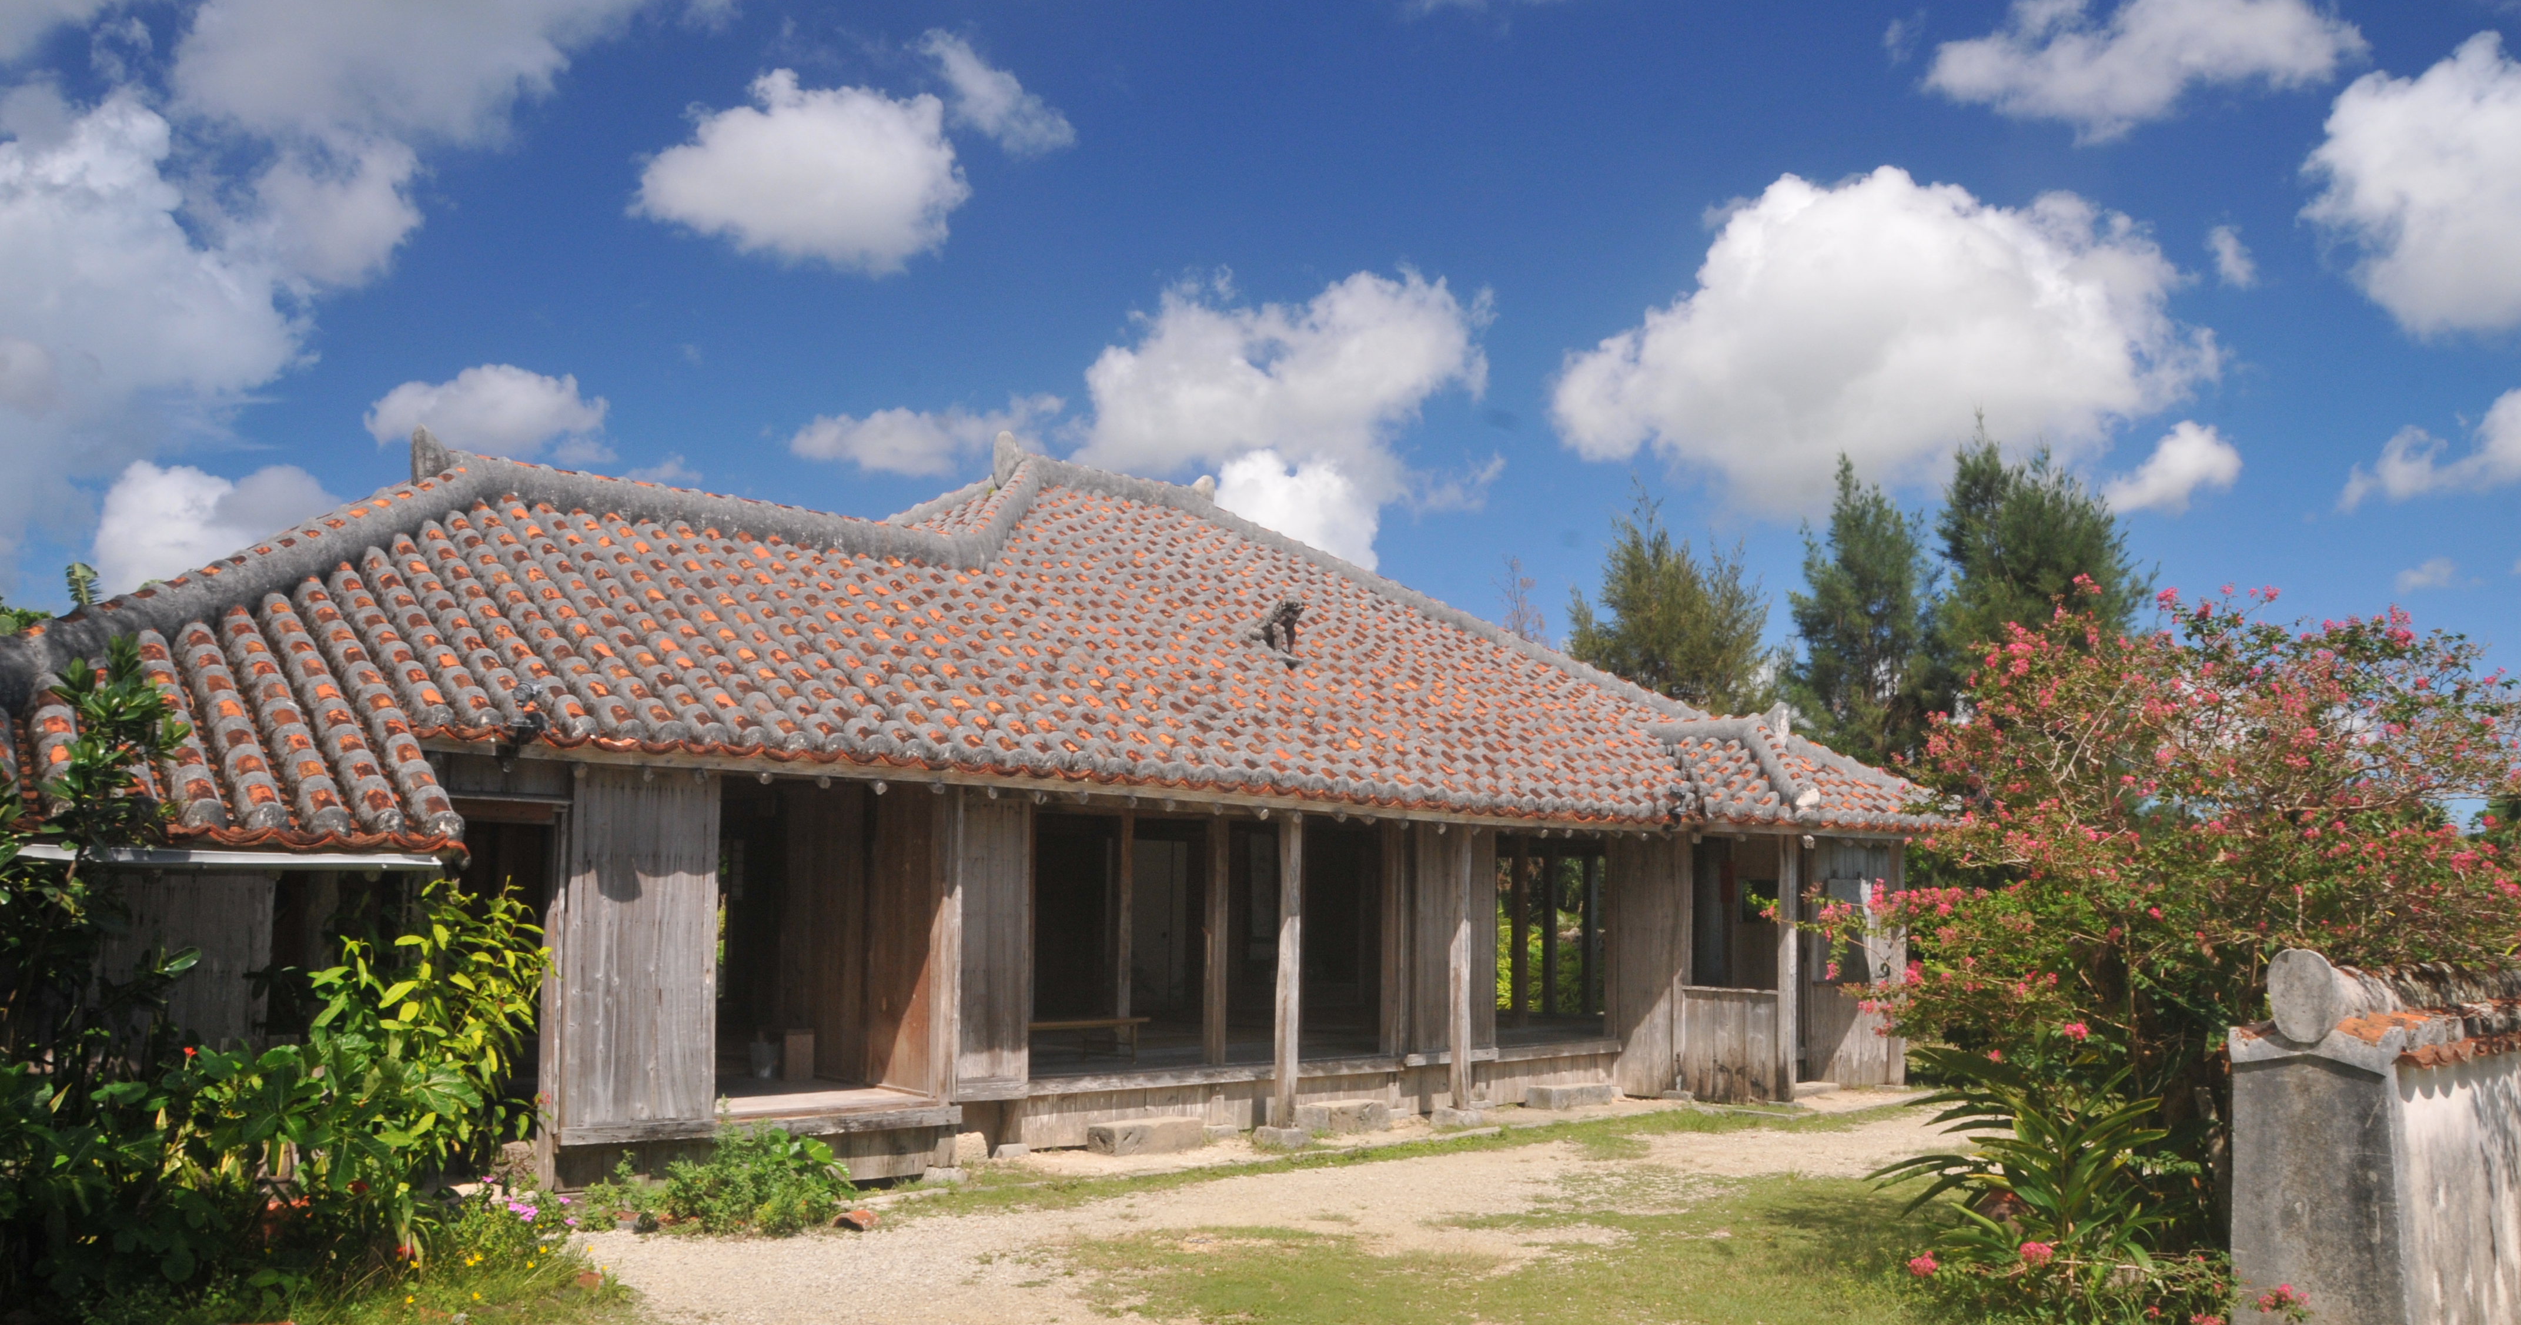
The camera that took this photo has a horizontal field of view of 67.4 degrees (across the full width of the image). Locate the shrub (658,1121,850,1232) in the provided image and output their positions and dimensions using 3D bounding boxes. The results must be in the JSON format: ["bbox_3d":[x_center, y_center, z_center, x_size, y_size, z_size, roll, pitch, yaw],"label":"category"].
[{"bbox_3d":[-2.369,2.392,8.926,0.910,0.450,0.720,1,-7,0],"label":"shrub"}]

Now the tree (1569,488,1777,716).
[{"bbox_3d":[6.213,1.173,28.541,3.146,7.755,3.100,1,-7,0],"label":"tree"}]

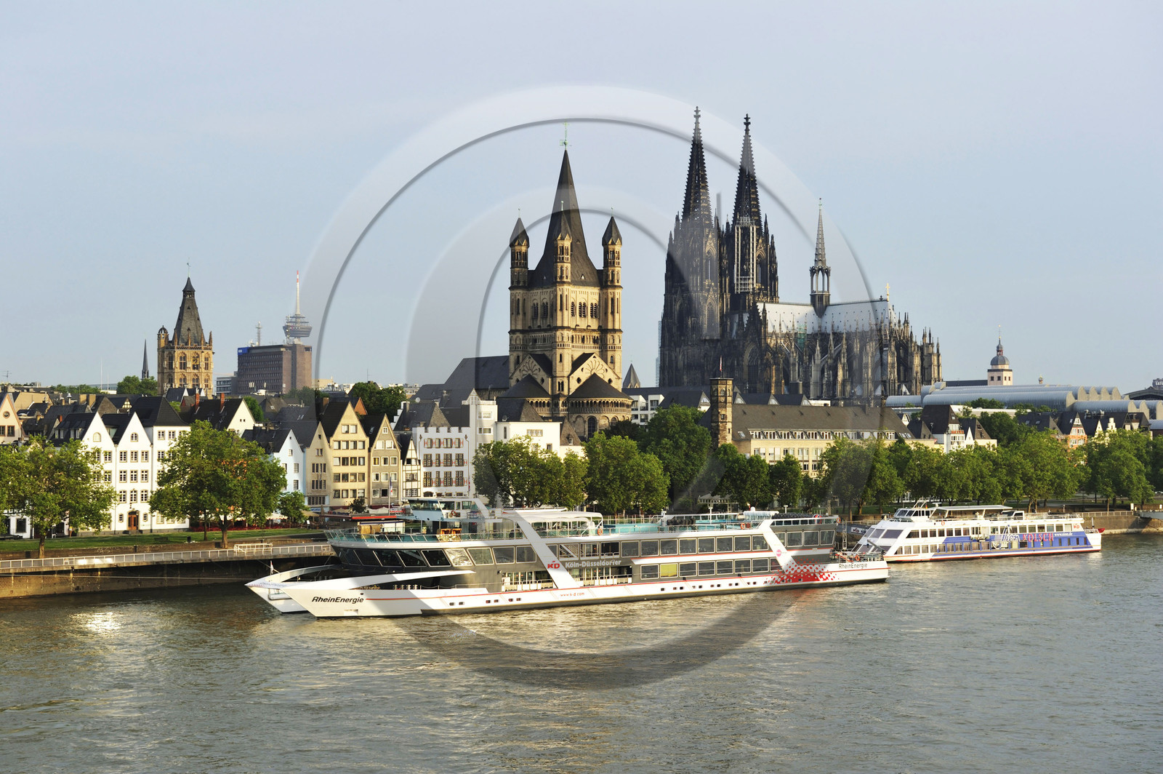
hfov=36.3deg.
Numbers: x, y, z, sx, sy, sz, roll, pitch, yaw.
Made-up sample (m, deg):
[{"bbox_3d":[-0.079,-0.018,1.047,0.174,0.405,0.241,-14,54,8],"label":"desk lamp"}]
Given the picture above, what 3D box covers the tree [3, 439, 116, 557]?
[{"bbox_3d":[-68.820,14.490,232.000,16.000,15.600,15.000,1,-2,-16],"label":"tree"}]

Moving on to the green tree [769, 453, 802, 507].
[{"bbox_3d":[39.024,18.607,337.810,6.574,12.308,6.574,0,-2,0],"label":"green tree"}]

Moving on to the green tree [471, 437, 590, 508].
[{"bbox_3d":[-8.485,16.012,293.756,18.012,15.780,18.012,0,-2,0],"label":"green tree"}]

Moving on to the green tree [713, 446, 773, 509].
[{"bbox_3d":[29.646,17.538,327.780,10.744,14.266,10.744,0,-2,0],"label":"green tree"}]

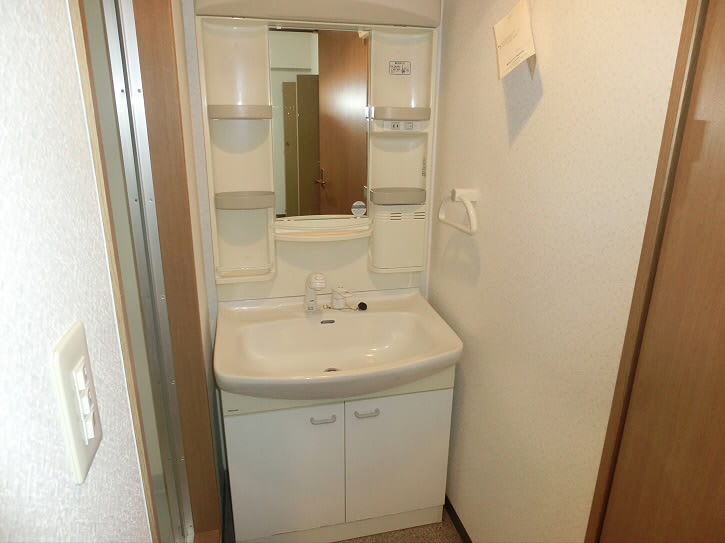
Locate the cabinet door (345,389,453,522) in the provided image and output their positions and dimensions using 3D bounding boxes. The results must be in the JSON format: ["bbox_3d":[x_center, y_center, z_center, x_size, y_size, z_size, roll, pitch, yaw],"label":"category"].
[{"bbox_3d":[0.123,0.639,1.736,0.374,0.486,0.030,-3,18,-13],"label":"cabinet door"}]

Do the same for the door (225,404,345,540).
[{"bbox_3d":[-0.242,0.661,1.652,0.374,0.486,0.030,-3,18,-13],"label":"door"}]

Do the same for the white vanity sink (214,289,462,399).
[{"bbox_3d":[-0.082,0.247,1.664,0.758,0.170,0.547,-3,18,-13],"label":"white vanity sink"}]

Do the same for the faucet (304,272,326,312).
[{"bbox_3d":[-0.168,0.083,1.768,0.063,0.168,0.125,-3,18,-13],"label":"faucet"}]

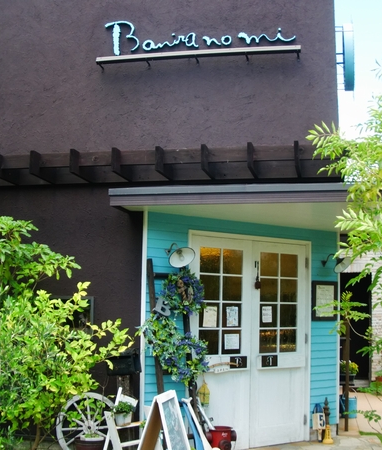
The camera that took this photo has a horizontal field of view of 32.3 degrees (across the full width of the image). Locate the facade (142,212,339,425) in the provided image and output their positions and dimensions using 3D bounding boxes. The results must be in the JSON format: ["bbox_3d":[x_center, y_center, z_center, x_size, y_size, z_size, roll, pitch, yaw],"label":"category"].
[{"bbox_3d":[0.640,1.085,7.064,2.648,2.235,0.140,6,-9,-32],"label":"facade"}]

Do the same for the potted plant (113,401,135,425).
[{"bbox_3d":[-0.605,1.688,5.900,0.200,0.220,0.200,1,-8,0],"label":"potted plant"}]

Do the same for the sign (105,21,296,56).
[{"bbox_3d":[0.066,-1.907,6.544,1.921,0.379,0.080,-1,-8,12],"label":"sign"}]

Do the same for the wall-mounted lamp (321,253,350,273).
[{"bbox_3d":[1.678,0.421,7.586,0.250,0.240,0.380,6,-9,-32],"label":"wall-mounted lamp"}]

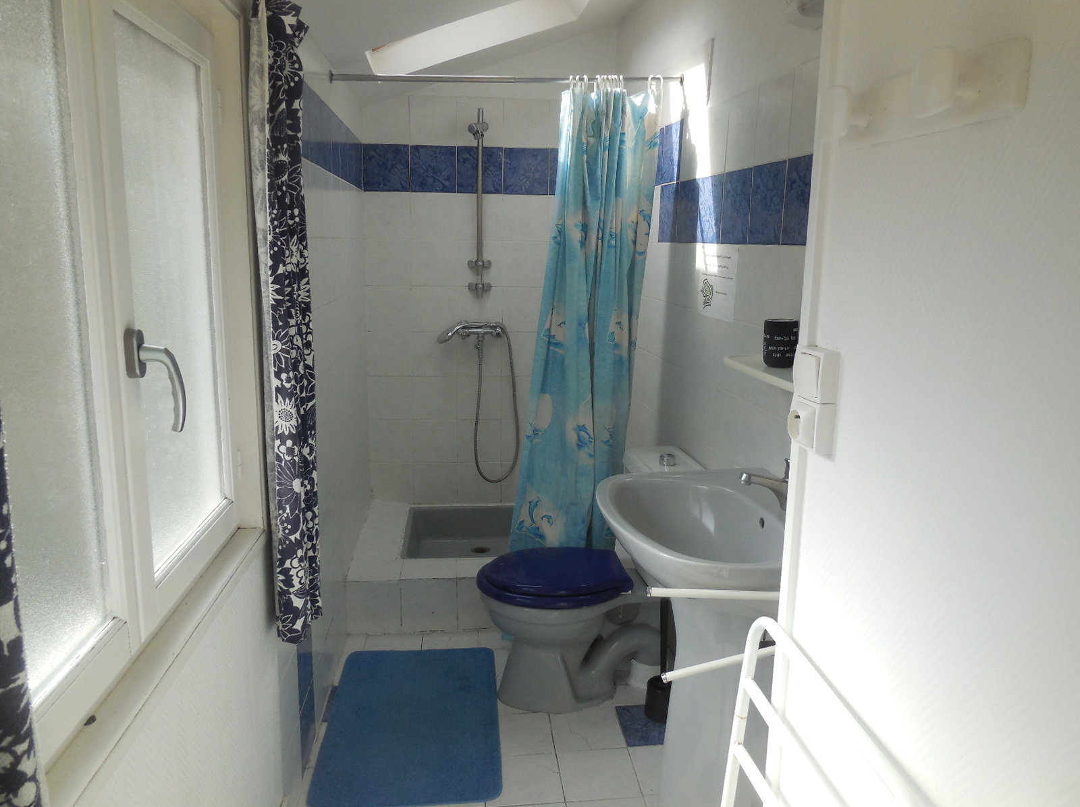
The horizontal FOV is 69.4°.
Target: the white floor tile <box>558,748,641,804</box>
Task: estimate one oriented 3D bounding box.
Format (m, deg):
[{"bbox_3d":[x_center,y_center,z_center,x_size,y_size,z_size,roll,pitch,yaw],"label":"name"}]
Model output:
[{"bbox_3d":[0.150,0.973,2.049,0.199,0.010,0.199,-1,10,-4],"label":"white floor tile"}]

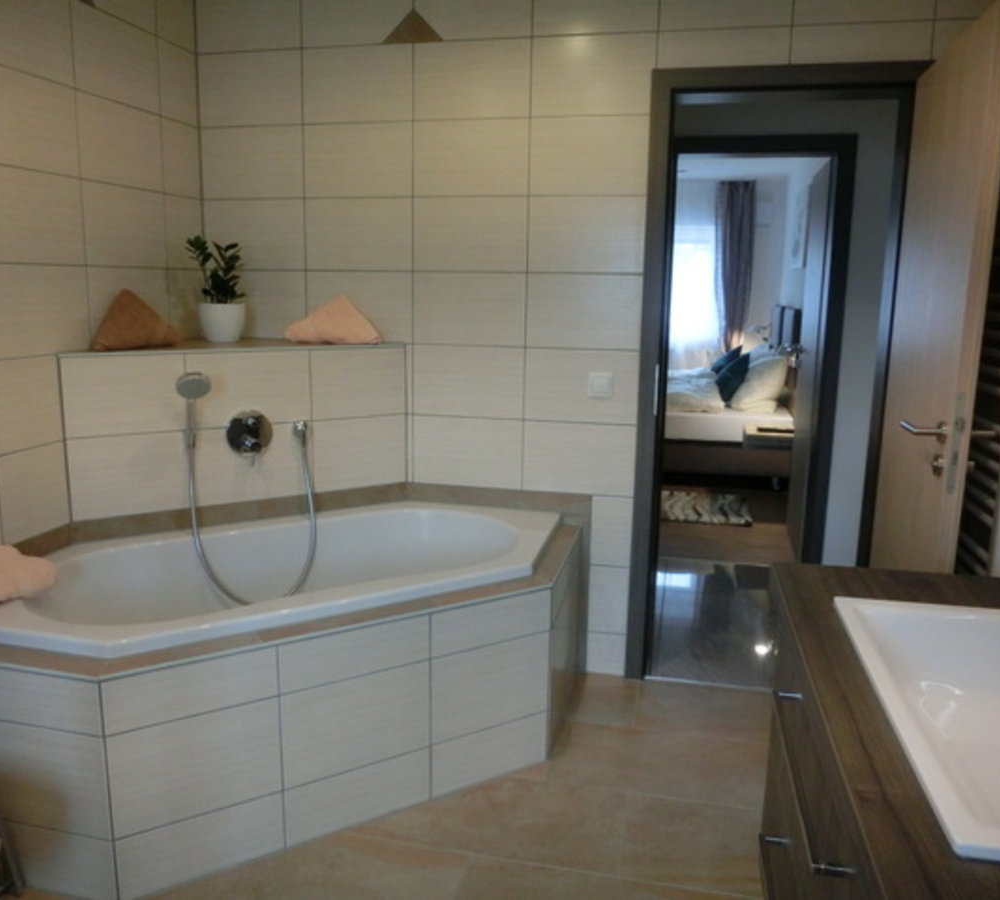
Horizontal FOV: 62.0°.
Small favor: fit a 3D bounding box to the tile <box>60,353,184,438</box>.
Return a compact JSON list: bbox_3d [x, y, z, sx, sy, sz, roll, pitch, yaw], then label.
[{"bbox_3d":[-1.123,-0.166,2.498,0.349,0.243,0.014,-6,13,-31],"label":"tile"}]

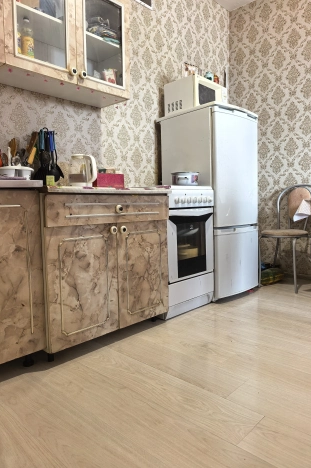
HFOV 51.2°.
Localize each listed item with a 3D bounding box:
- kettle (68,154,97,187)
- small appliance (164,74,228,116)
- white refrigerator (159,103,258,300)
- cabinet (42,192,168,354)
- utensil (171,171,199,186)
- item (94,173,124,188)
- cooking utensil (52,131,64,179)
[{"bbox_3d":[-0.427,-0.366,1.913,0.185,0.205,0.140,2,6,30],"label":"kettle"},{"bbox_3d":[0.344,-1.100,2.741,0.460,0.270,0.330,-6,7,-45],"label":"small appliance"},{"bbox_3d":[0.451,-0.240,2.771,0.600,1.455,0.630,-6,7,-43],"label":"white refrigerator"},{"bbox_3d":[-0.394,0.148,1.944,0.800,0.800,0.570,-6,7,-45],"label":"cabinet"},{"bbox_3d":[0.217,-0.398,2.426,0.205,0.125,0.240,0,5,9],"label":"utensil"},{"bbox_3d":[-0.278,-0.318,1.965,0.160,0.100,0.080,-4,5,-27],"label":"item"},{"bbox_3d":[-0.571,-0.465,1.917,0.055,0.285,0.070,0,5,17],"label":"cooking utensil"}]

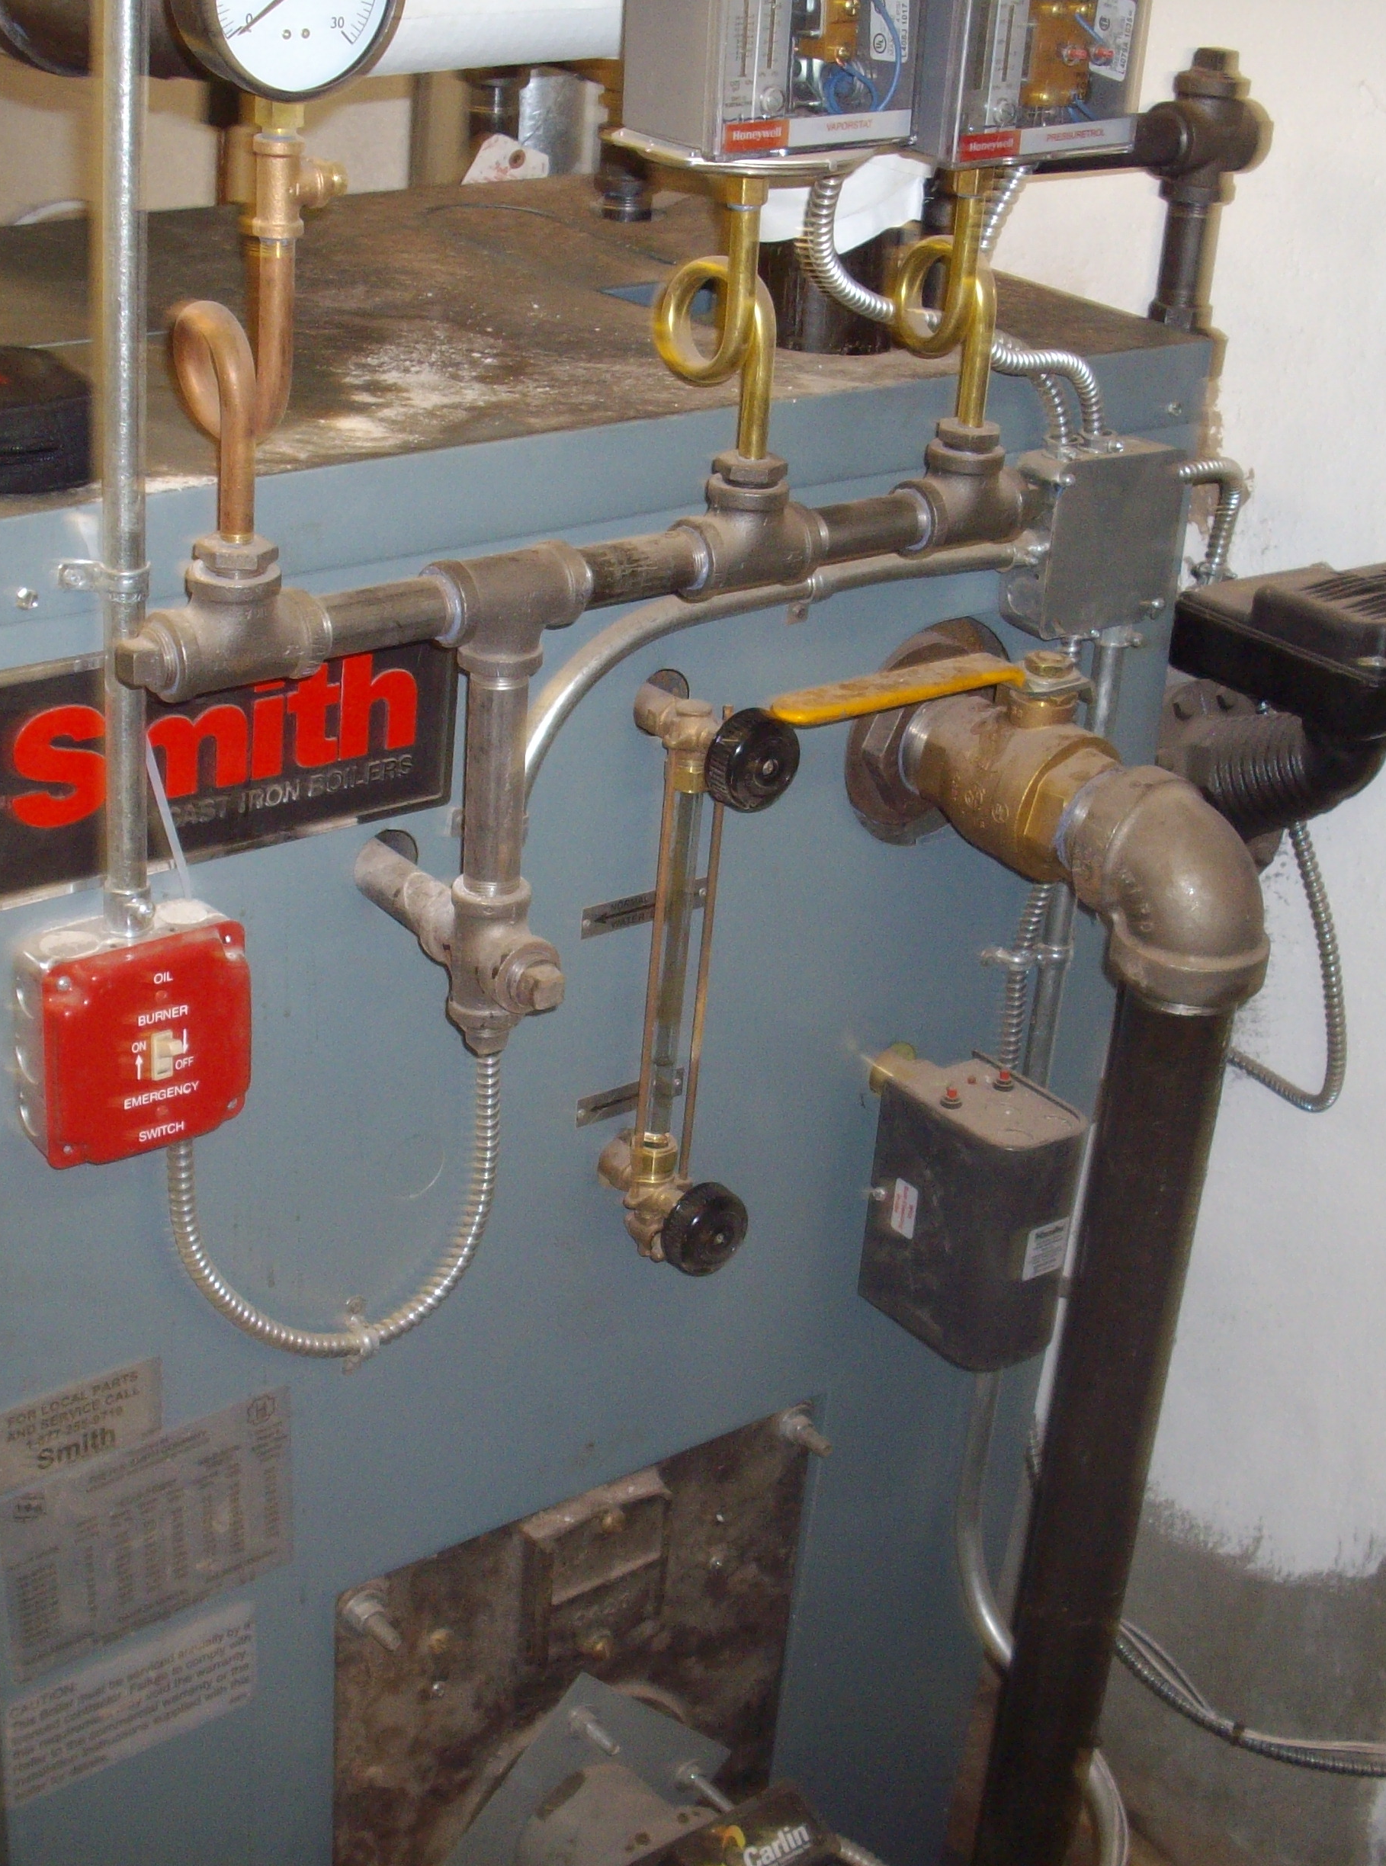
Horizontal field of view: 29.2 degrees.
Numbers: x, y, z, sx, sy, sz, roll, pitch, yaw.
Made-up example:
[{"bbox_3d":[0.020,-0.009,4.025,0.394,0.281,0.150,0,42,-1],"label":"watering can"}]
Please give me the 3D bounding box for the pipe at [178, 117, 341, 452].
[{"bbox_3d":[-0.176,-0.257,1.050,0.054,0.136,0.069,-16,32,-36],"label":"pipe"}]

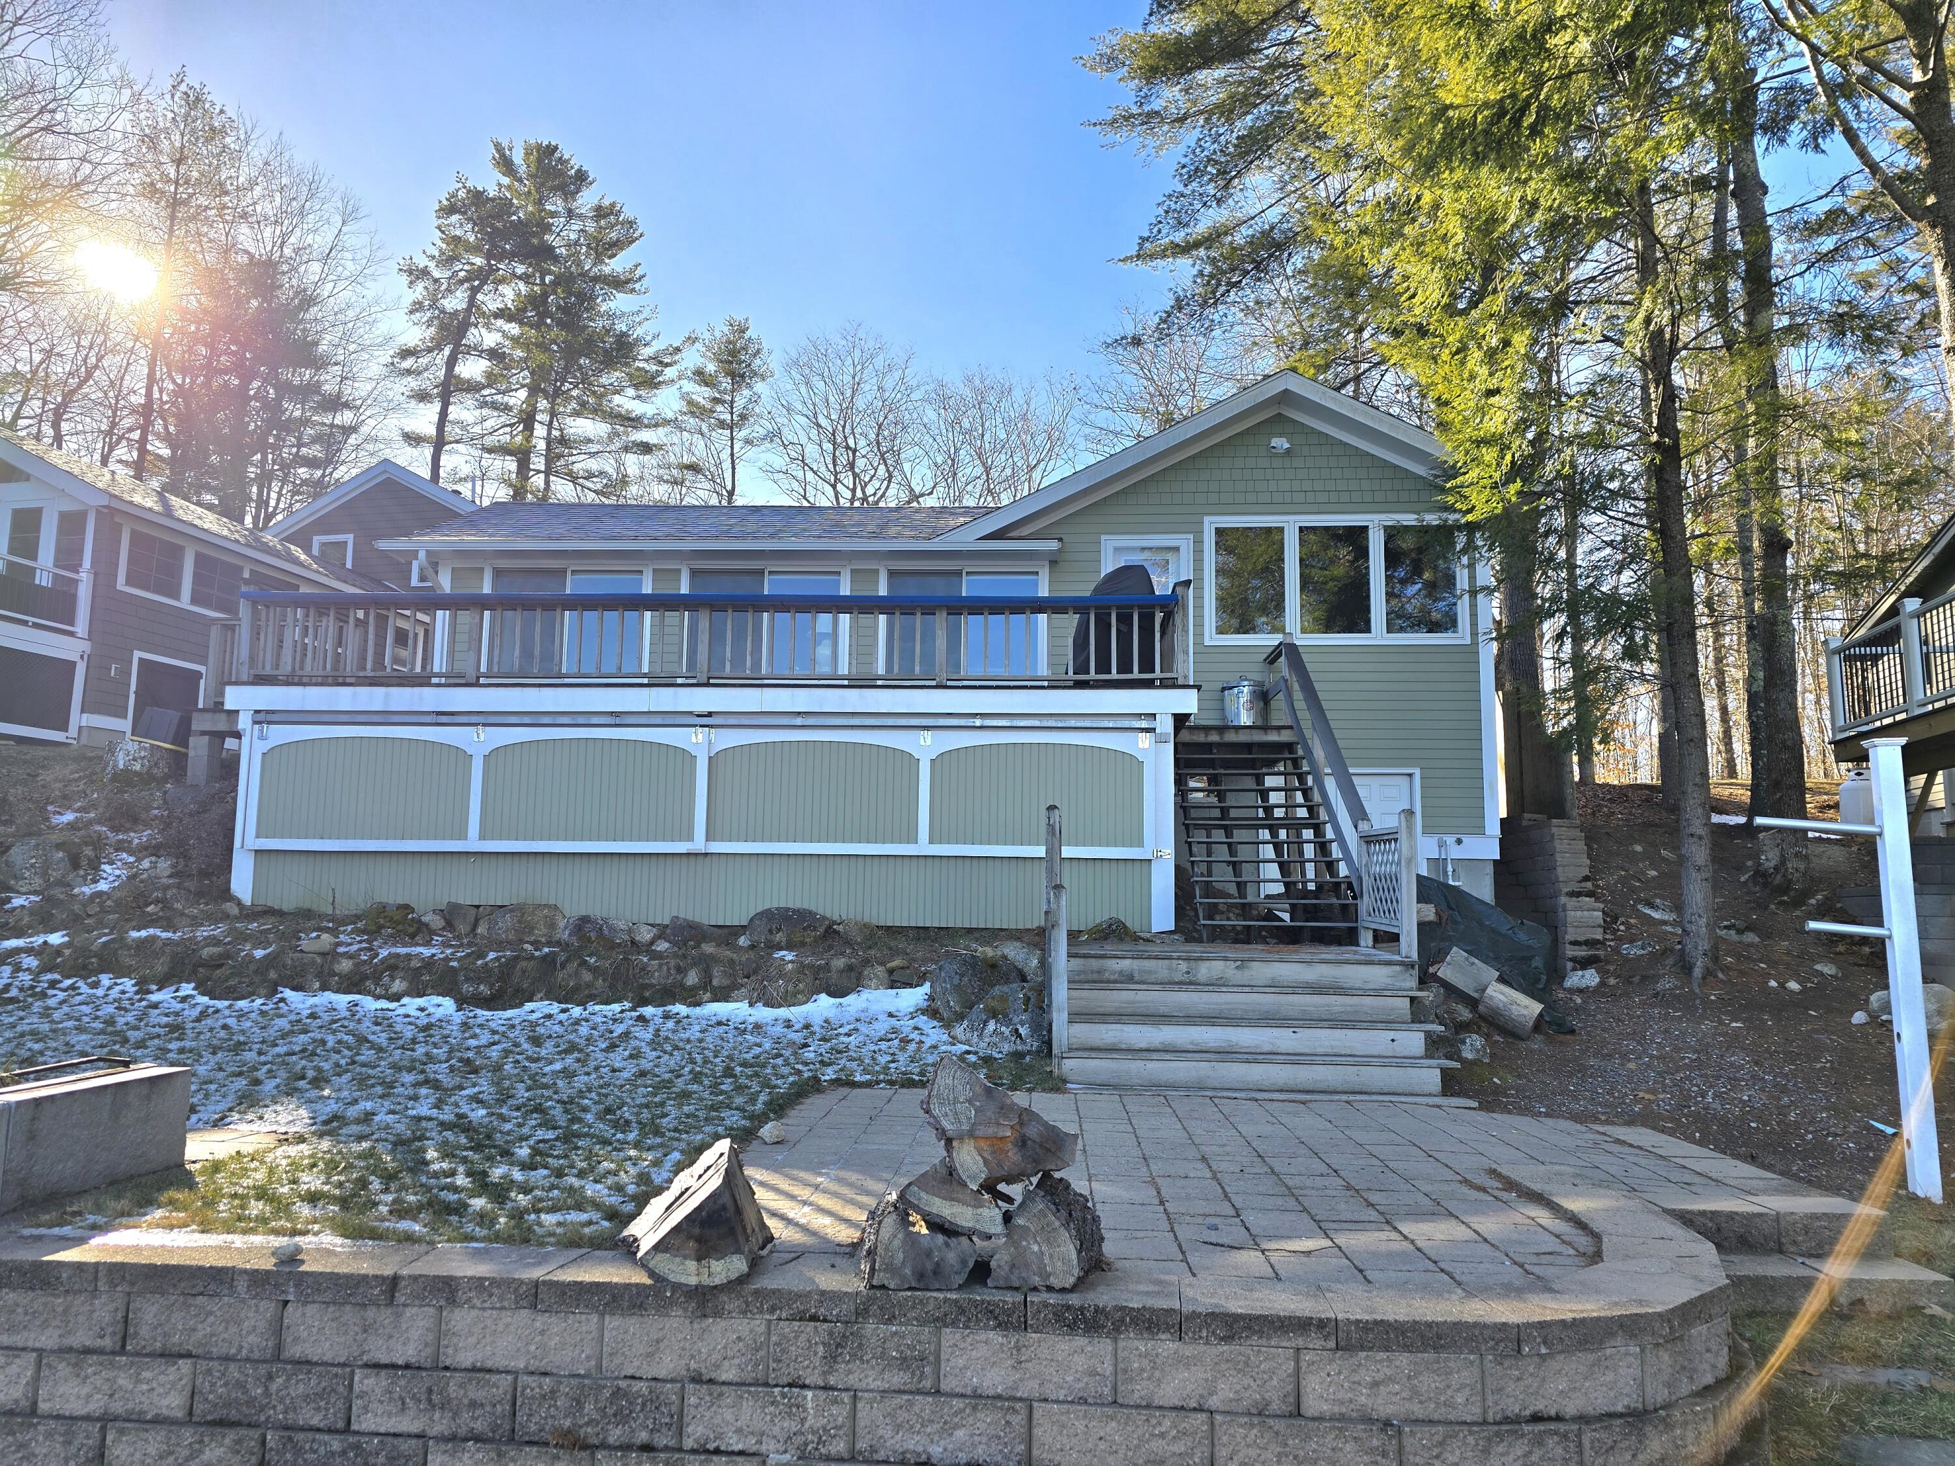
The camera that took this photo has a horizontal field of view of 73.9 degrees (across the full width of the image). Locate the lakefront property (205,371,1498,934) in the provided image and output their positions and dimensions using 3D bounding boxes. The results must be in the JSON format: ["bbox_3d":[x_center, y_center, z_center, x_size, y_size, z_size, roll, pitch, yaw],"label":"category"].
[{"bbox_3d":[-0.171,-0.716,15.424,11.800,5.720,10.200,0,-7,3],"label":"lakefront property"}]

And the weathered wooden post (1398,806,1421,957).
[{"bbox_3d":[2.505,0.865,7.576,0.092,0.890,0.092,0,-7,6],"label":"weathered wooden post"}]

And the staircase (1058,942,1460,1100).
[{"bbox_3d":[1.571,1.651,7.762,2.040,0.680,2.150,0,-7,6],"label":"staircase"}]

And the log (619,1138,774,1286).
[{"bbox_3d":[-0.729,1.220,3.380,0.370,0.310,0.360,0,-7,3],"label":"log"}]

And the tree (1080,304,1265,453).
[{"bbox_3d":[5.308,-5.081,34.570,6.200,13.400,6.200,0,-7,3],"label":"tree"}]

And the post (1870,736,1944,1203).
[{"bbox_3d":[3.464,0.867,4.856,0.100,1.710,0.100,-2,-7,15],"label":"post"}]

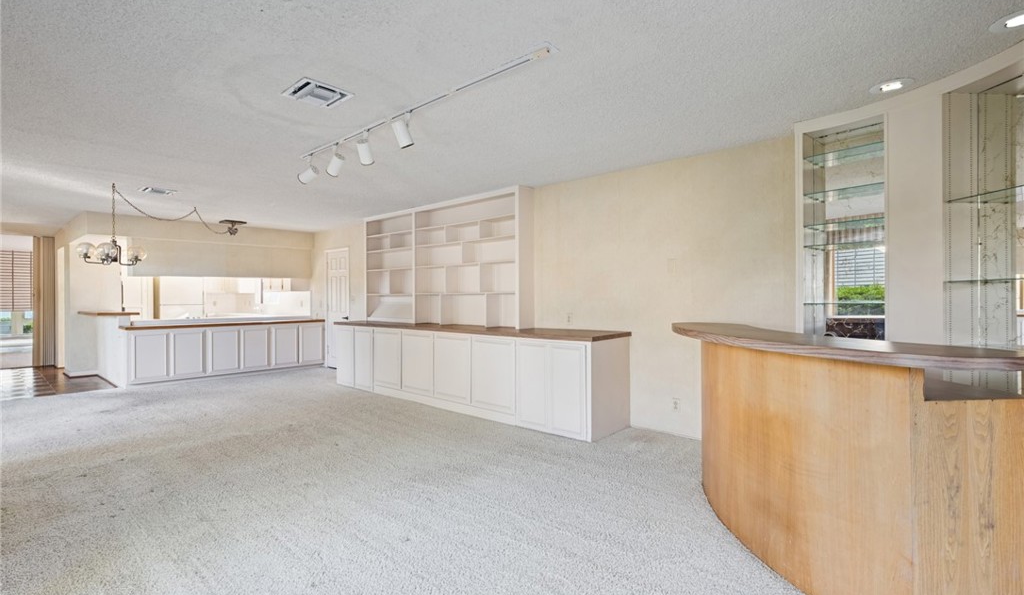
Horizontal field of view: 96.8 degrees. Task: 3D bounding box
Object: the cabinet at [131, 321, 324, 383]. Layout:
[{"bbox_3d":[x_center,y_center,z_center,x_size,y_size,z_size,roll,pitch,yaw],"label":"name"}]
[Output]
[{"bbox_3d":[-4.624,0.840,7.476,0.600,0.840,2.750,0,0,40],"label":"cabinet"}]

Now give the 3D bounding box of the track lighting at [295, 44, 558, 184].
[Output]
[{"bbox_3d":[-0.812,-1.087,3.107,2.700,0.250,0.200,0,0,40],"label":"track lighting"}]

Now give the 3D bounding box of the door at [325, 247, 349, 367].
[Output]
[{"bbox_3d":[-2.997,0.236,7.857,0.760,2.060,0.070,0,0,40],"label":"door"}]

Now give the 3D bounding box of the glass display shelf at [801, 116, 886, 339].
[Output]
[{"bbox_3d":[2.248,-0.407,3.062,0.220,1.465,0.450,0,0,-44],"label":"glass display shelf"}]

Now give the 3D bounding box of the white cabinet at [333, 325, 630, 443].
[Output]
[{"bbox_3d":[-0.743,0.797,5.470,4.260,0.888,0.640,0,0,40],"label":"white cabinet"}]

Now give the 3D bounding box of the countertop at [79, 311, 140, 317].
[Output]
[{"bbox_3d":[-6.221,0.254,7.046,1.500,0.045,0.480,0,0,40],"label":"countertop"}]

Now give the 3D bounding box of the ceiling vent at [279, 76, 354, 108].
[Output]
[{"bbox_3d":[-1.154,-1.204,2.703,0.310,0.030,0.295,0,0,40],"label":"ceiling vent"}]

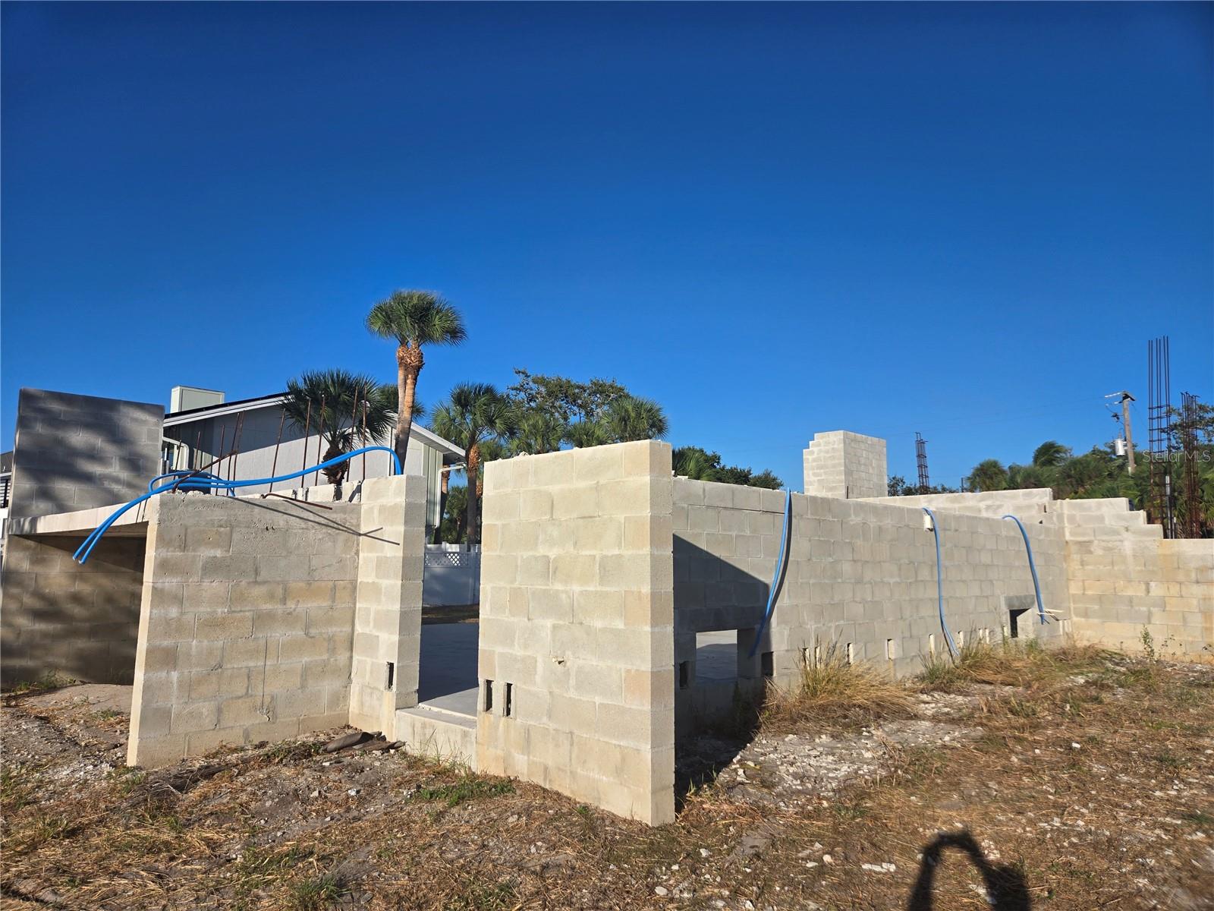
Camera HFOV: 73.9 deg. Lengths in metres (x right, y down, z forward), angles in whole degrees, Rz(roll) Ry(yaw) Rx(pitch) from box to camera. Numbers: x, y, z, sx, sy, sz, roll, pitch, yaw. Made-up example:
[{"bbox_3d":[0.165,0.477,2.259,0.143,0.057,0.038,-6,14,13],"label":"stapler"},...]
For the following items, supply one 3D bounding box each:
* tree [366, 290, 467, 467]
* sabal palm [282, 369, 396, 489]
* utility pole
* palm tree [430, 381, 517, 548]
[{"bbox_3d":[-5.826,-0.305,24.052,2.995,9.606,2.995,2,-8,-14],"label":"tree"},{"bbox_3d":[-7.538,0.894,22.336,3.022,6.744,3.022,3,-8,-19],"label":"sabal palm"},{"bbox_3d":[27.107,1.962,42.269,2.400,10.510,1.300,8,-11,-44],"label":"utility pole"},{"bbox_3d":[-4.846,1.259,28.681,3.092,7.771,3.092,2,-8,-10],"label":"palm tree"}]

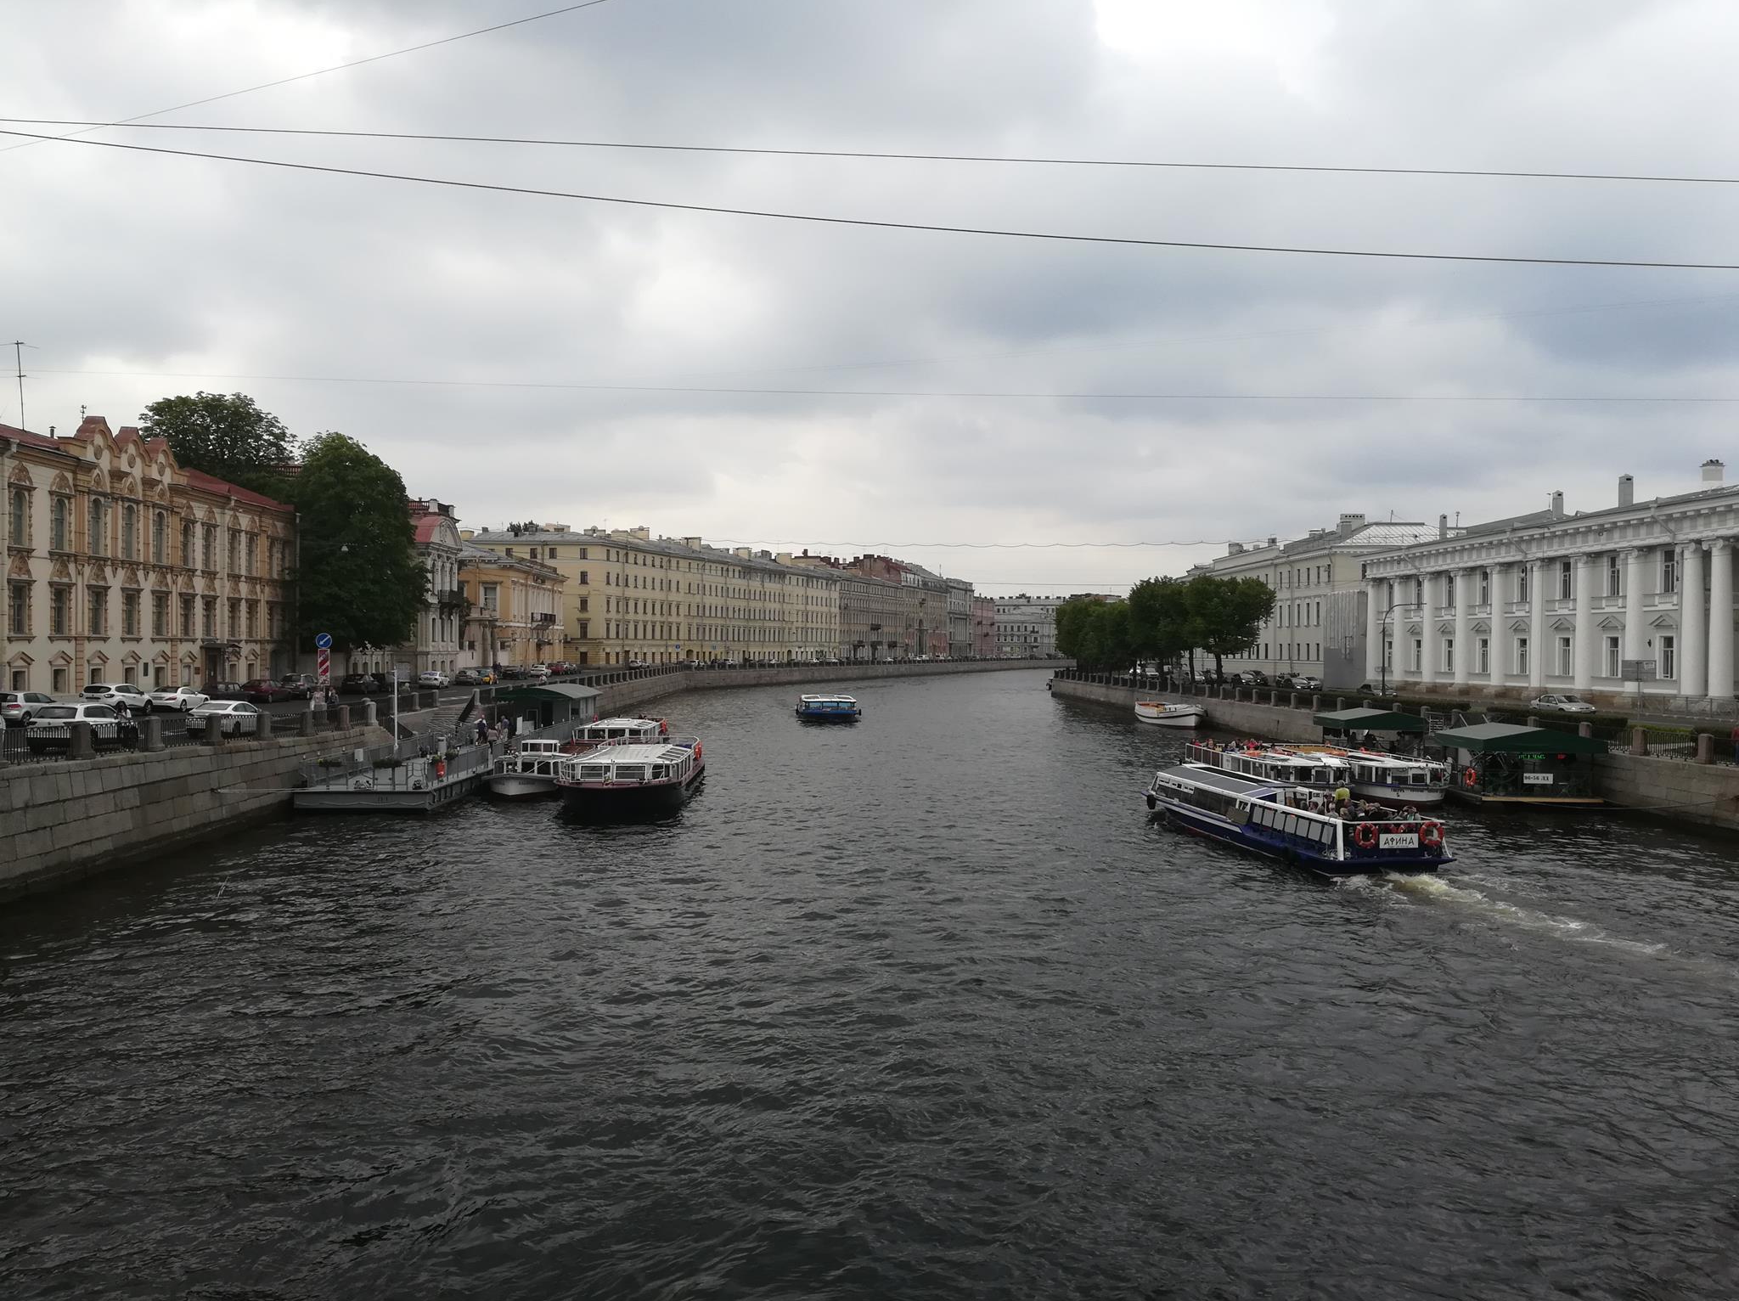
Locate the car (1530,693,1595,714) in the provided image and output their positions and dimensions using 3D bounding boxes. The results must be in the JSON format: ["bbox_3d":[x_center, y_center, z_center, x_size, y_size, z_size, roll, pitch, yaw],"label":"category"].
[{"bbox_3d":[46.200,3.618,87.000,1.750,1.460,4.500,0,0,-3],"label":"car"}]

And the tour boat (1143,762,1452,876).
[{"bbox_3d":[13.800,5.492,45.100,3.800,2.050,15.600,0,0,-9],"label":"tour boat"}]

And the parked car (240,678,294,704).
[{"bbox_3d":[-40.200,2.726,87.000,1.750,1.510,4.400,0,0,-3],"label":"parked car"}]

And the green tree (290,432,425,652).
[{"bbox_3d":[-41.000,-6.994,104.000,10.500,20.300,10.500,0,0,0],"label":"green tree"}]

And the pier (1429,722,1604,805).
[{"bbox_3d":[28.200,4.892,57.000,5.300,3.400,5.200,0,0,-1],"label":"pier"}]

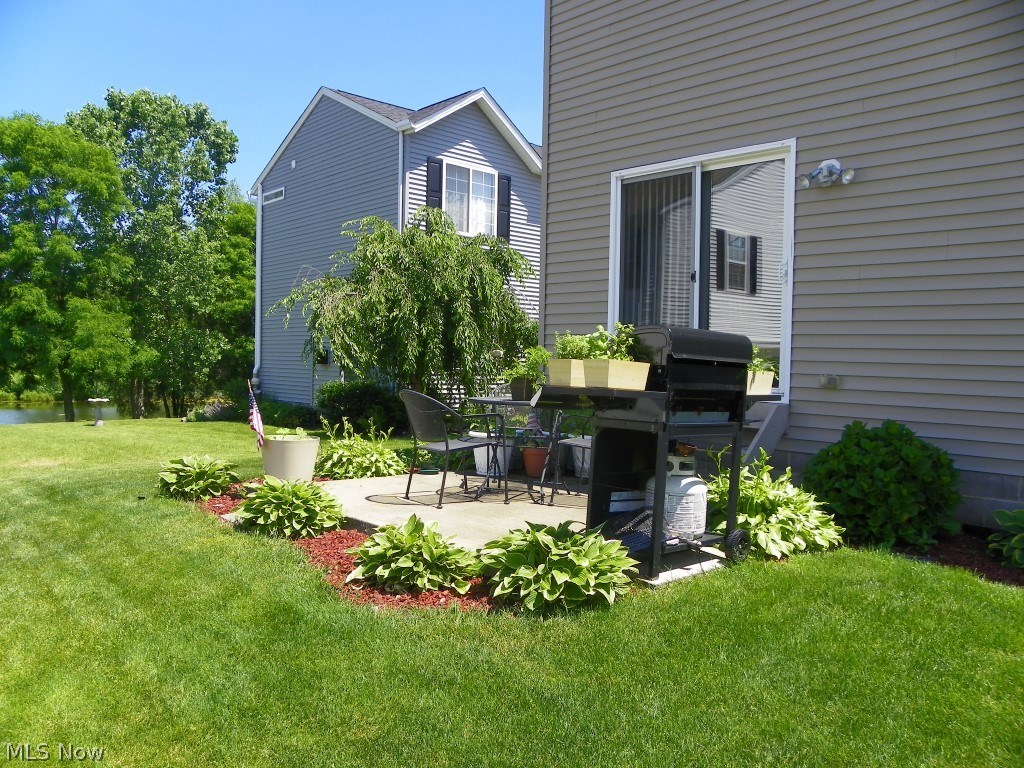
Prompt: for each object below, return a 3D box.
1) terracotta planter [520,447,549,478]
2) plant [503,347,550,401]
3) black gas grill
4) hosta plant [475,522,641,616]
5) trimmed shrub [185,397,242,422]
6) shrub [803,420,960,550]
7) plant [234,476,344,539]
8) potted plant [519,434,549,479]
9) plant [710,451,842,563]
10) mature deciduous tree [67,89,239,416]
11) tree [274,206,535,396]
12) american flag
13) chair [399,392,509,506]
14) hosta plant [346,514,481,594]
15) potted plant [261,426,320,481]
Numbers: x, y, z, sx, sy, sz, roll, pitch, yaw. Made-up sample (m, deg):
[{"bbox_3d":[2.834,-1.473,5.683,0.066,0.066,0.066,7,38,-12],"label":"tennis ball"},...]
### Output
[{"bbox_3d":[0.202,0.670,6.750,0.255,0.265,0.255,1,3,0],"label":"terracotta planter"},{"bbox_3d":[0.113,-0.083,5.780,0.345,0.420,0.340,1,3,0],"label":"plant"},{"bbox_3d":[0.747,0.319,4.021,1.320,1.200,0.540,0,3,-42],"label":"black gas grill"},{"bbox_3d":[0.228,0.841,3.763,0.780,0.360,0.680,1,1,0],"label":"hosta plant"},{"bbox_3d":[-6.443,0.550,16.600,1.200,0.570,1.000,0,3,-21],"label":"trimmed shrub"},{"bbox_3d":[2.426,0.602,5.050,0.920,0.760,0.980,-2,4,-45],"label":"shrub"},{"bbox_3d":[-1.440,0.766,4.978,0.690,0.360,0.670,1,1,0],"label":"plant"},{"bbox_3d":[0.208,0.655,7.101,0.280,0.385,0.270,1,1,0],"label":"potted plant"},{"bbox_3d":[1.617,0.695,4.757,0.840,0.600,0.800,1,1,0],"label":"plant"},{"bbox_3d":[-10.283,-3.809,22.000,4.600,9.300,4.500,0,3,-25],"label":"mature deciduous tree"},{"bbox_3d":[-1.666,-1.040,12.500,4.200,3.700,4.000,1,3,-7],"label":"tree"},{"bbox_3d":[-2.151,0.276,6.450,0.160,0.590,0.100,-8,0,-18],"label":"american flag"},{"bbox_3d":[-0.450,0.453,5.719,0.620,0.830,0.590,0,2,-32],"label":"chair"},{"bbox_3d":[-0.515,0.822,4.020,0.690,0.330,0.660,1,3,-7],"label":"hosta plant"},{"bbox_3d":[-1.915,0.613,6.681,0.490,0.440,0.490,1,1,0],"label":"potted plant"}]

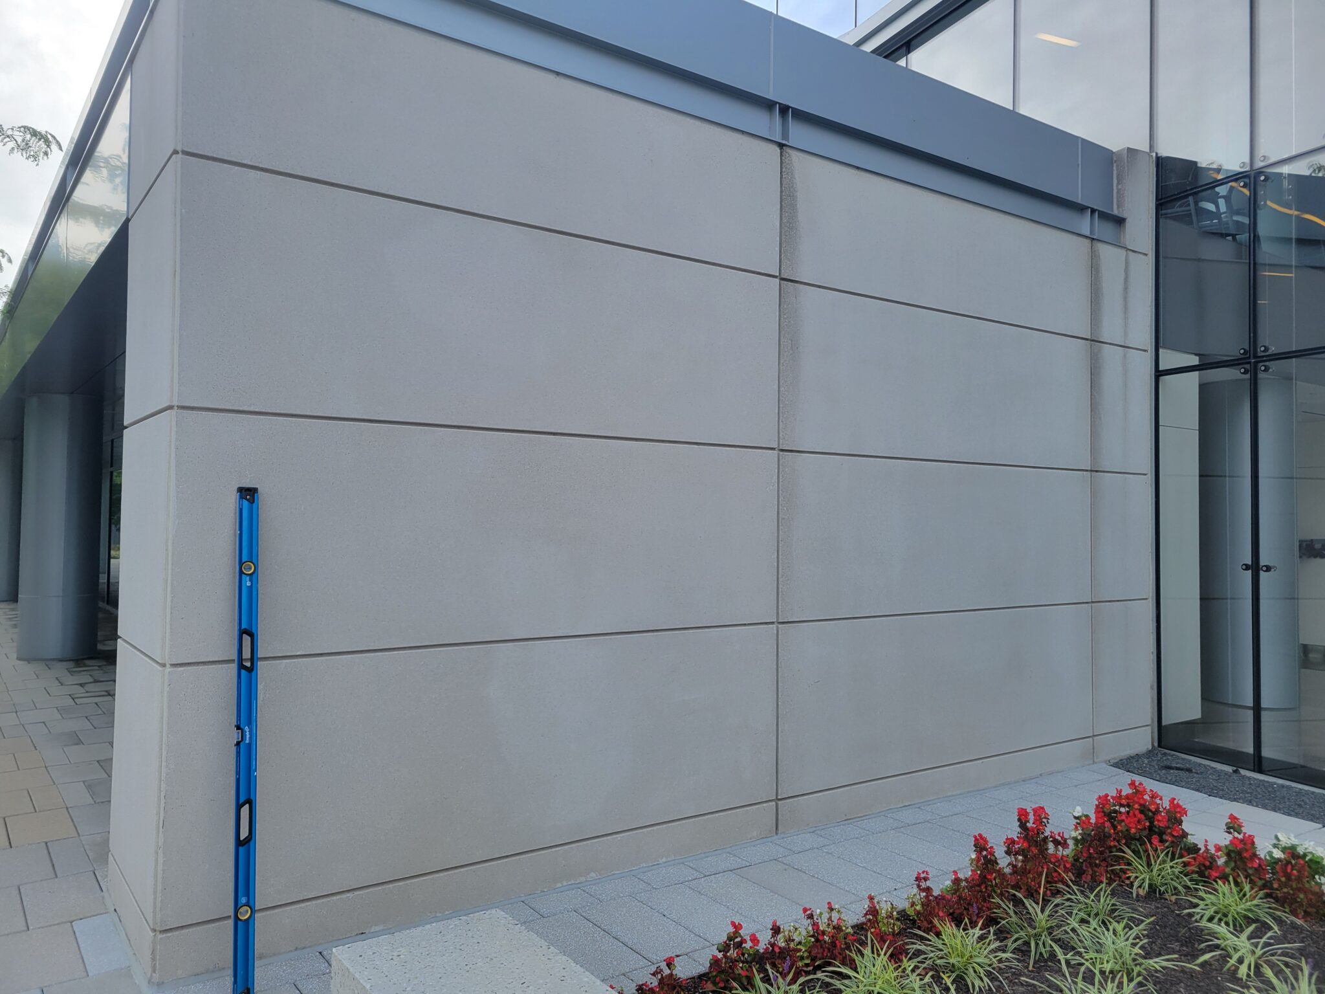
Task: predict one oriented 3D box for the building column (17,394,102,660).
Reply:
[{"bbox_3d":[-7.407,0.367,12.276,0.837,3.174,0.837,2,-2,-36],"label":"building column"}]

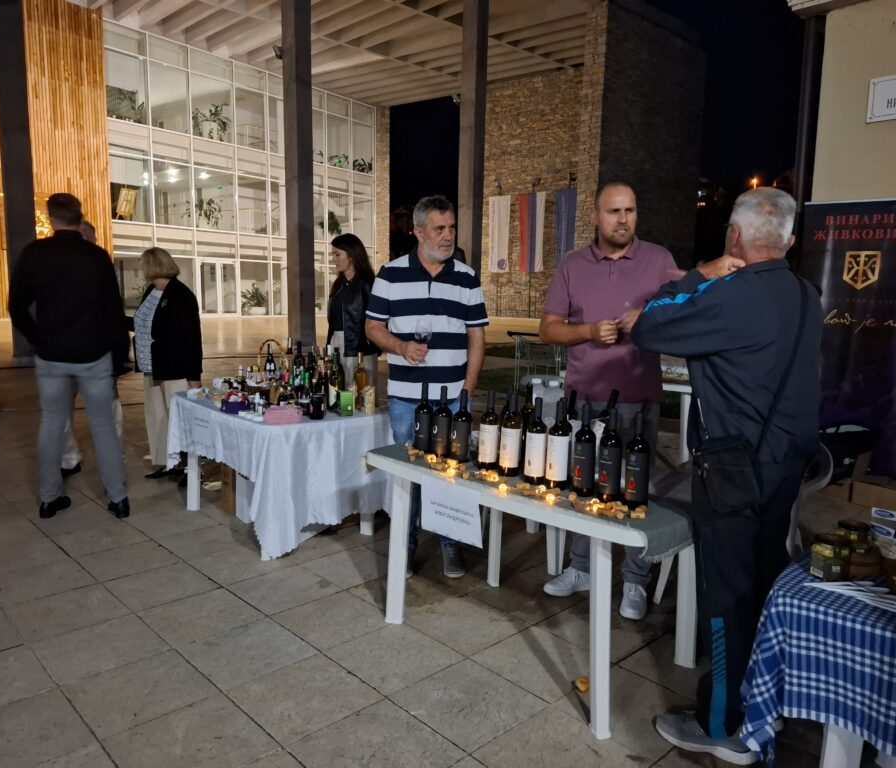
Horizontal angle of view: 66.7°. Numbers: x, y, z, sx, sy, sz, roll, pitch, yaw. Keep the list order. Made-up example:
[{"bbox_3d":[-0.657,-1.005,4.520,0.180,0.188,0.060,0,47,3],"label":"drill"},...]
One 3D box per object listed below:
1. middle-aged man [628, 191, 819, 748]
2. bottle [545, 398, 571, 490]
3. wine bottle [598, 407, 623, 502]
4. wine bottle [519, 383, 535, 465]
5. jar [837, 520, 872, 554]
[{"bbox_3d":[0.878,0.285,2.068,0.520,1.661,0.550,7,9,40],"label":"middle-aged man"},{"bbox_3d":[0.379,0.205,2.344,0.075,0.300,0.075,1,7,0],"label":"bottle"},{"bbox_3d":[0.531,0.225,2.201,0.074,0.303,0.074,8,10,44],"label":"wine bottle"},{"bbox_3d":[0.321,0.154,2.688,0.074,0.311,0.074,1,7,0],"label":"wine bottle"},{"bbox_3d":[1.028,0.400,1.713,0.084,0.100,0.084,6,9,37],"label":"jar"}]

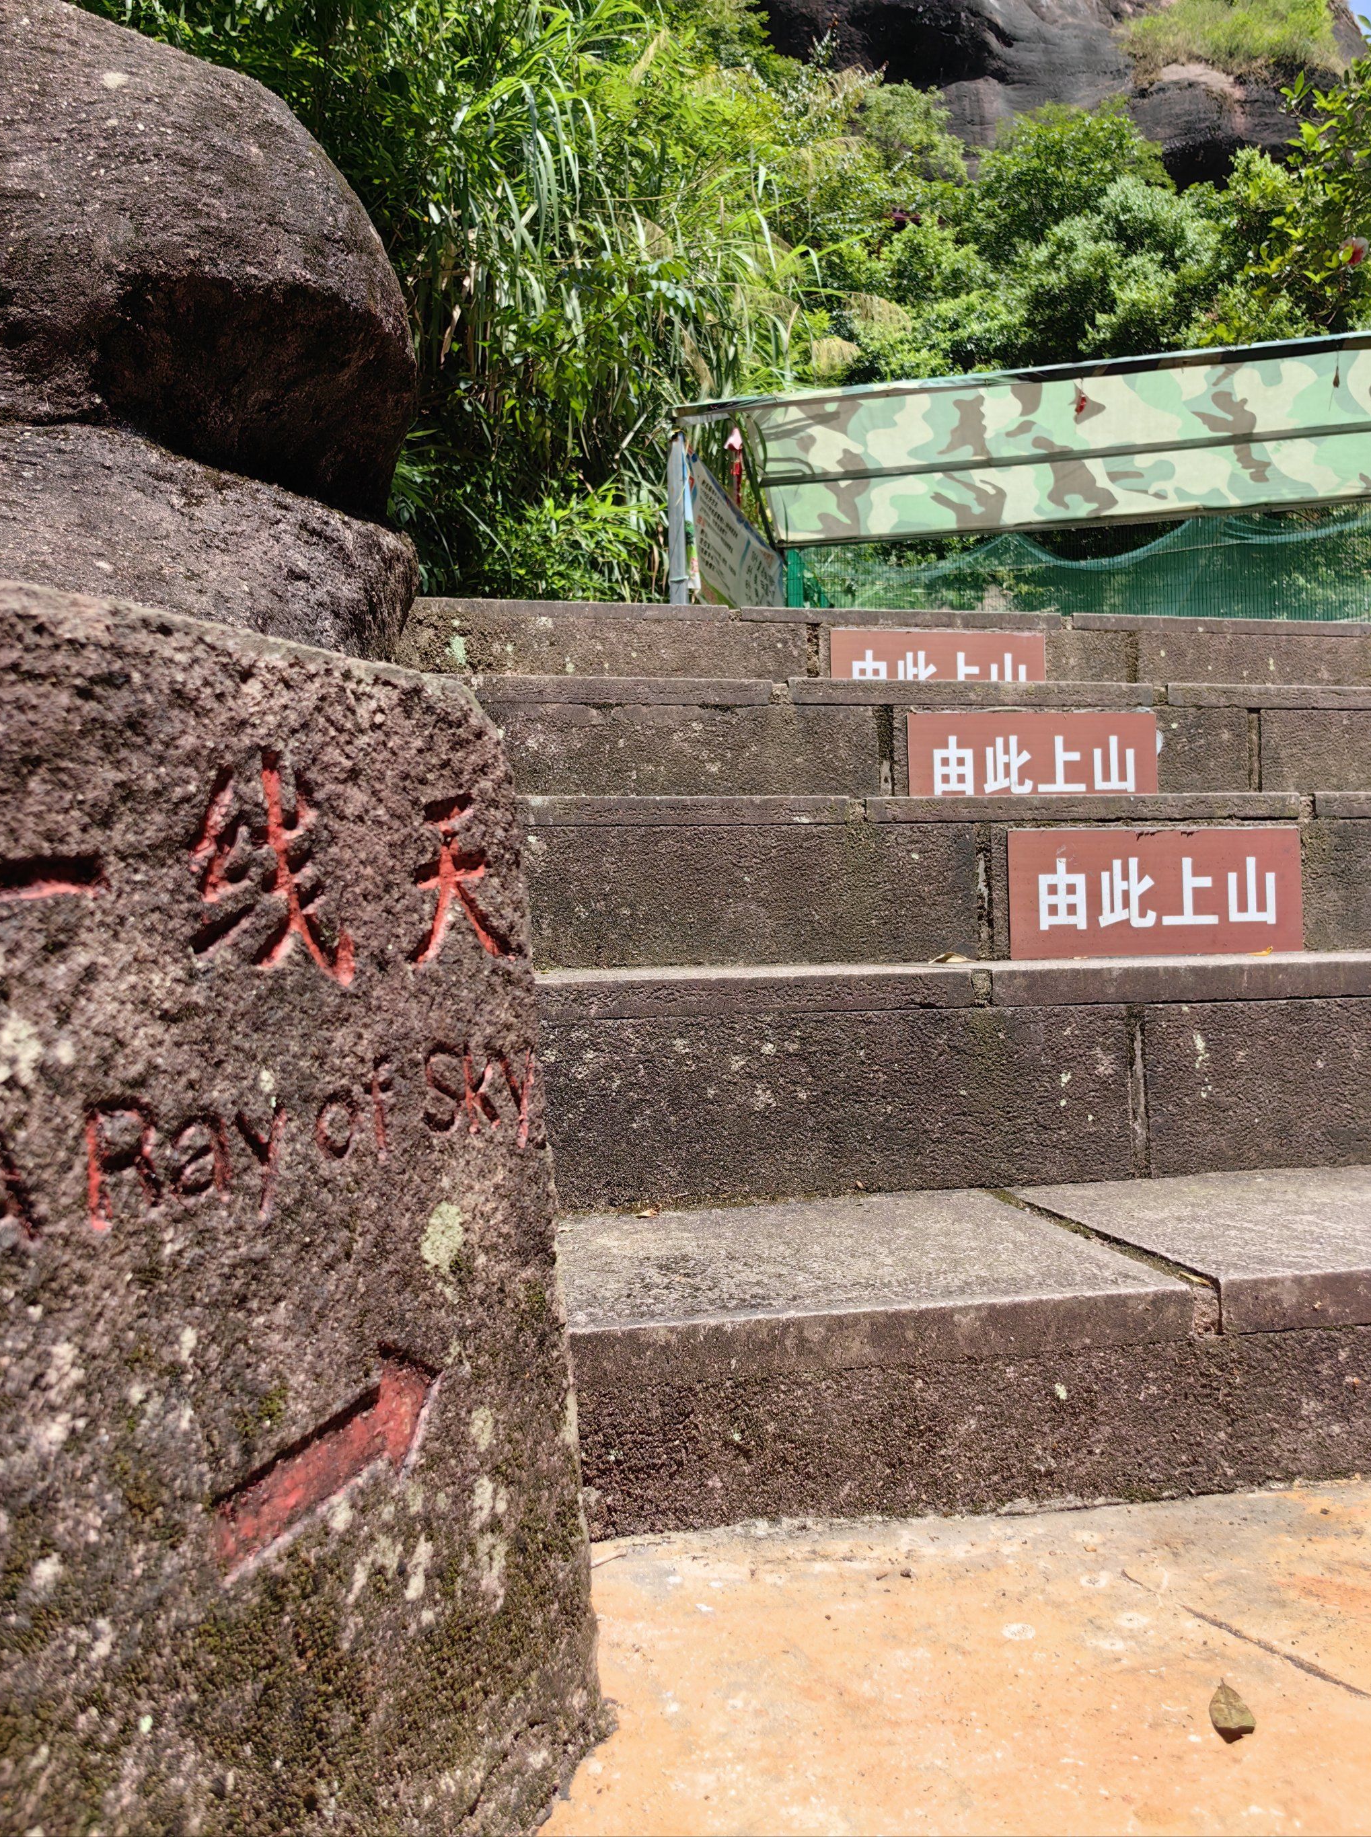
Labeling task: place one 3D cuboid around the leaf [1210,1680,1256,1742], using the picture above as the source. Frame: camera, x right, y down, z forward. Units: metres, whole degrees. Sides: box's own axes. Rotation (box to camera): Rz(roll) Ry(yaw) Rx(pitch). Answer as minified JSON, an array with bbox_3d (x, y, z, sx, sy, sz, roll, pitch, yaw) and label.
[{"bbox_3d":[0.255,0.367,0.667,0.021,0.010,0.052,-2,-1,17],"label":"leaf"}]

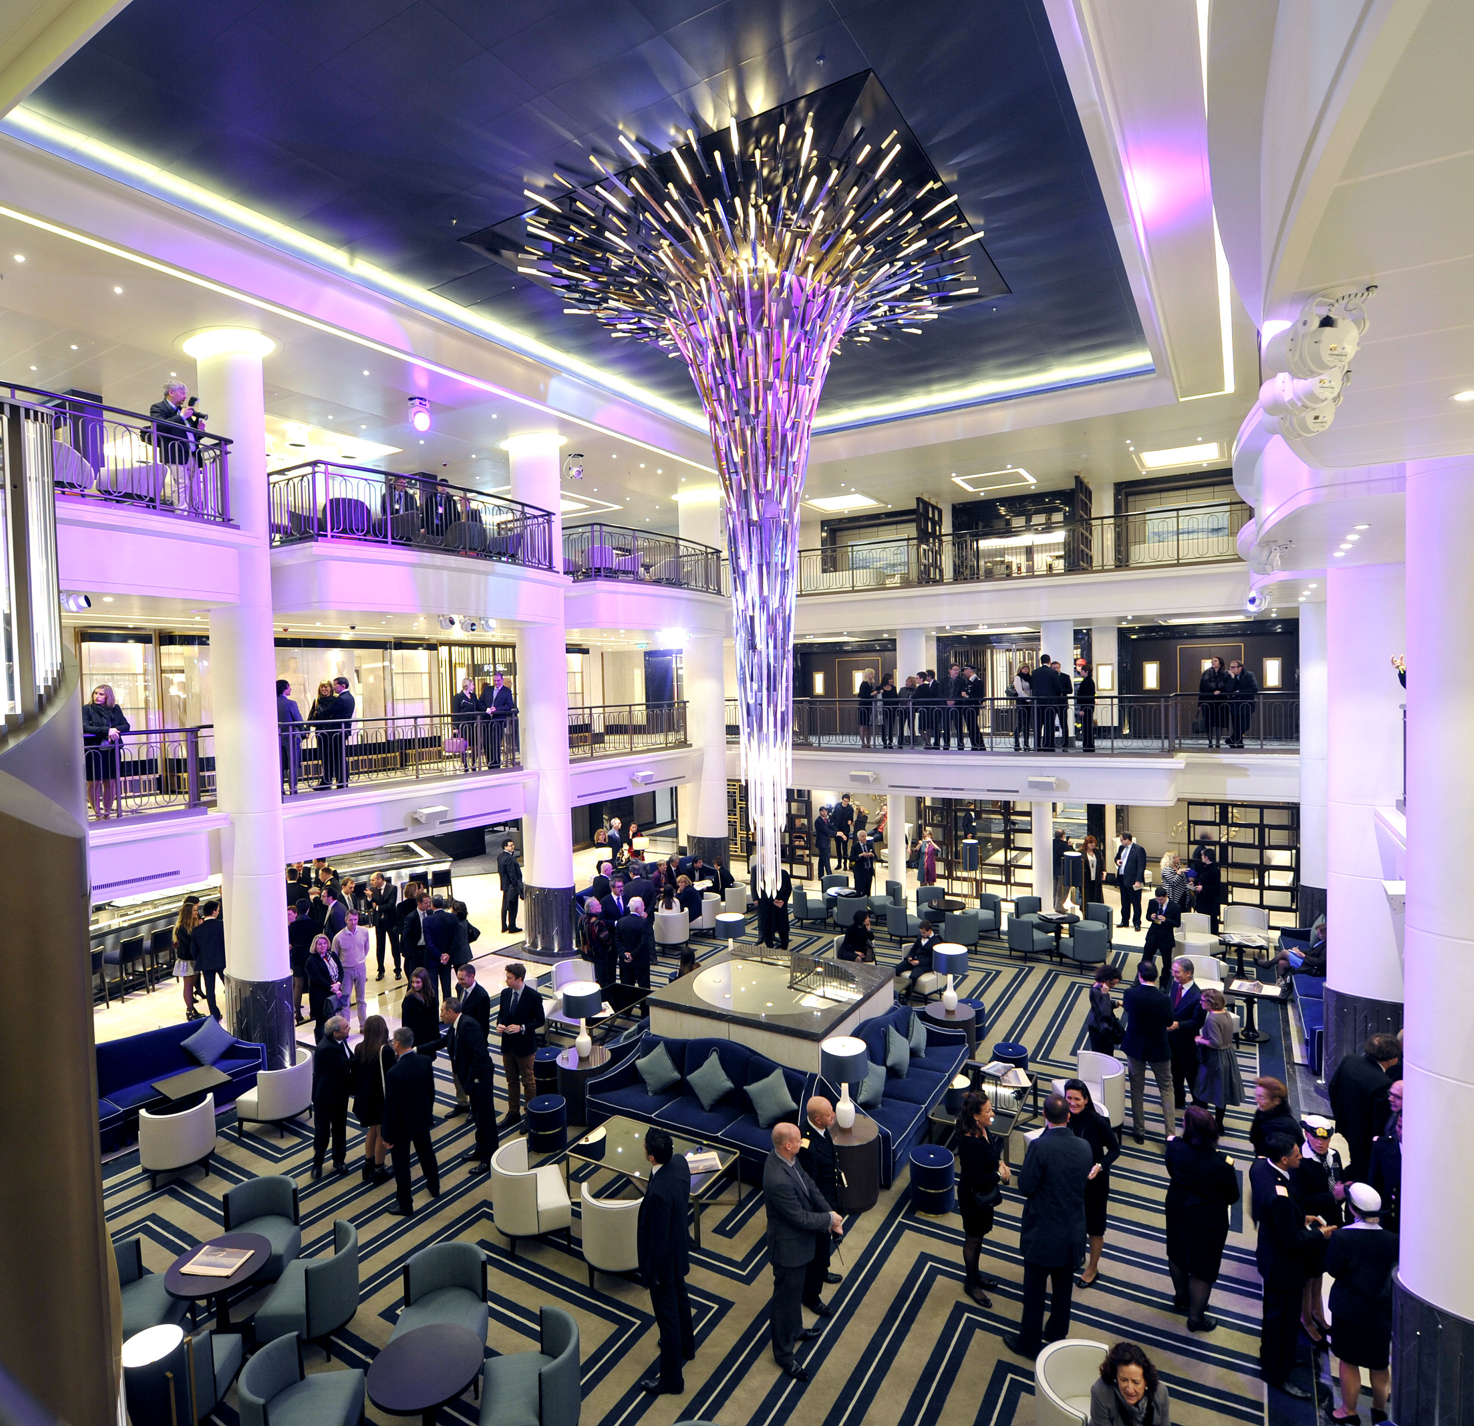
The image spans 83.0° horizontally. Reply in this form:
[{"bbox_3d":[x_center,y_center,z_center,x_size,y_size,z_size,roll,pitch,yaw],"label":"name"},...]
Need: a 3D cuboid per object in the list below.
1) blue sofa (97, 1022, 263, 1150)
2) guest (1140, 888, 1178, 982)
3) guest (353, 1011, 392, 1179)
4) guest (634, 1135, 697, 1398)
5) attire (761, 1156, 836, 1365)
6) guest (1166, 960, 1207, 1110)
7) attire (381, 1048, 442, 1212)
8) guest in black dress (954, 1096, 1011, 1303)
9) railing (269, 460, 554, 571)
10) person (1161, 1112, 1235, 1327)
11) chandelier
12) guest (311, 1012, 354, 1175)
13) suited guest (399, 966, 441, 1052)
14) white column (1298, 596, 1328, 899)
[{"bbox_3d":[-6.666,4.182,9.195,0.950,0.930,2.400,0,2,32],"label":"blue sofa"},{"bbox_3d":[6.382,3.425,12.682,0.550,1.600,0.500,0,3,42],"label":"guest"},{"bbox_3d":[-3.827,3.983,8.698,0.460,1.700,0.360,-1,2,20],"label":"guest"},{"bbox_3d":[-0.520,3.869,5.939,0.340,1.800,0.500,-1,2,10],"label":"guest"},{"bbox_3d":[0.457,3.966,6.142,0.520,1.500,0.500,-1,2,15],"label":"attire"},{"bbox_3d":[5.086,3.614,9.473,0.400,1.730,0.520,-2,2,-7],"label":"guest"},{"bbox_3d":[-3.152,4.014,8.110,0.560,1.470,0.420,-3,2,-37],"label":"attire"},{"bbox_3d":[1.992,3.925,6.799,0.380,1.690,0.460,0,2,30],"label":"guest in black dress"},{"bbox_3d":[-5.029,-3.024,13.757,1.780,1.100,4.650,0,2,32],"label":"railing"},{"bbox_3d":[3.565,3.822,6.411,0.360,1.660,0.520,-3,2,-40],"label":"person"},{"bbox_3d":[0.367,-1.663,11.230,5.800,8.400,5.800,0,2,32],"label":"chandelier"},{"bbox_3d":[-4.200,3.950,8.635,0.360,1.640,0.520,-1,2,15],"label":"guest"},{"bbox_3d":[-3.827,3.948,10.123,0.480,1.670,0.340,-2,2,-9],"label":"suited guest"},{"bbox_3d":[10.071,0.863,13.989,0.980,5.450,0.980,0,2,32],"label":"white column"}]

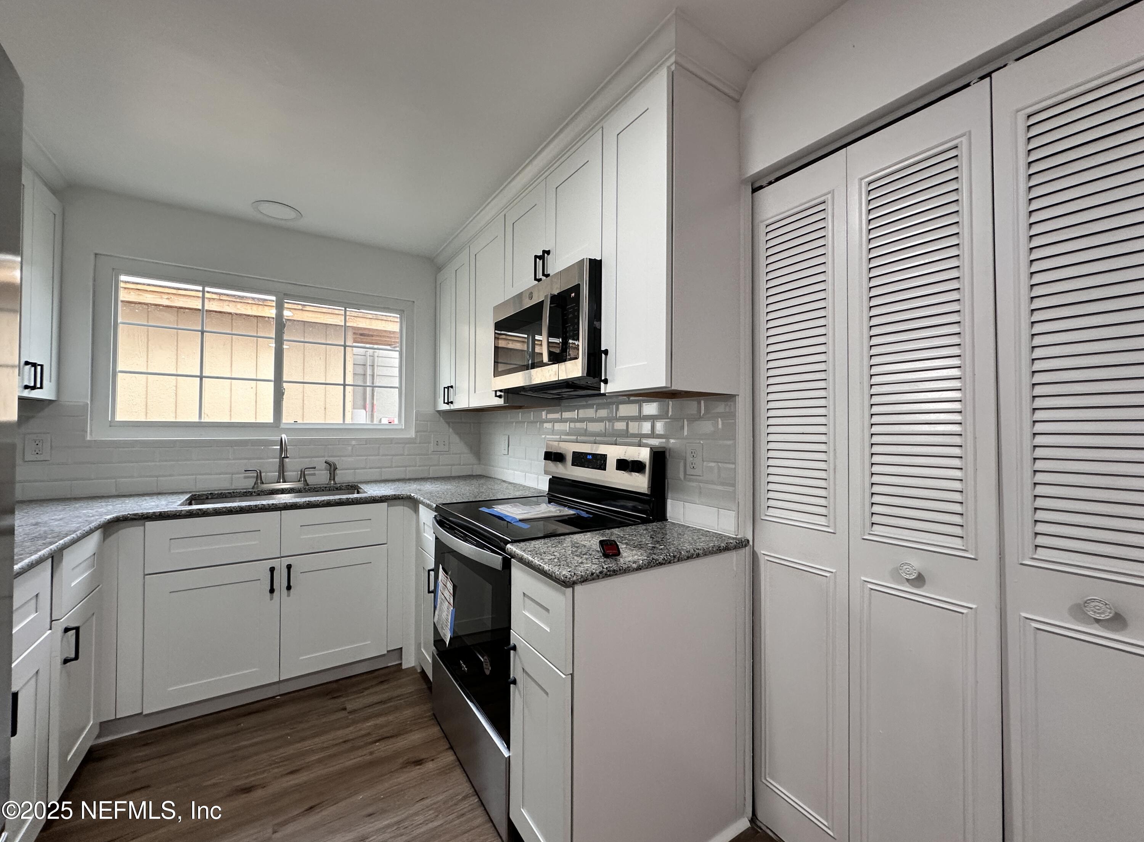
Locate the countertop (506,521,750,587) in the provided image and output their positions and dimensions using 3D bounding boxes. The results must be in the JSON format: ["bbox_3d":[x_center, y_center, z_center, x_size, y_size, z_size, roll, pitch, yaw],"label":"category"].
[{"bbox_3d":[0.186,0.388,1.415,0.683,0.039,0.341,1,-1,-33],"label":"countertop"}]

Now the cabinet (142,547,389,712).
[{"bbox_3d":[-1.476,0.896,2.330,0.911,0.543,0.600,1,-1,-33],"label":"cabinet"}]

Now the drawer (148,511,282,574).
[{"bbox_3d":[-1.610,0.513,2.126,0.454,0.207,0.400,1,-1,-33],"label":"drawer"}]

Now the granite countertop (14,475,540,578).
[{"bbox_3d":[-1.259,0.392,2.027,2.435,0.039,1.580,1,-1,-33],"label":"granite countertop"}]

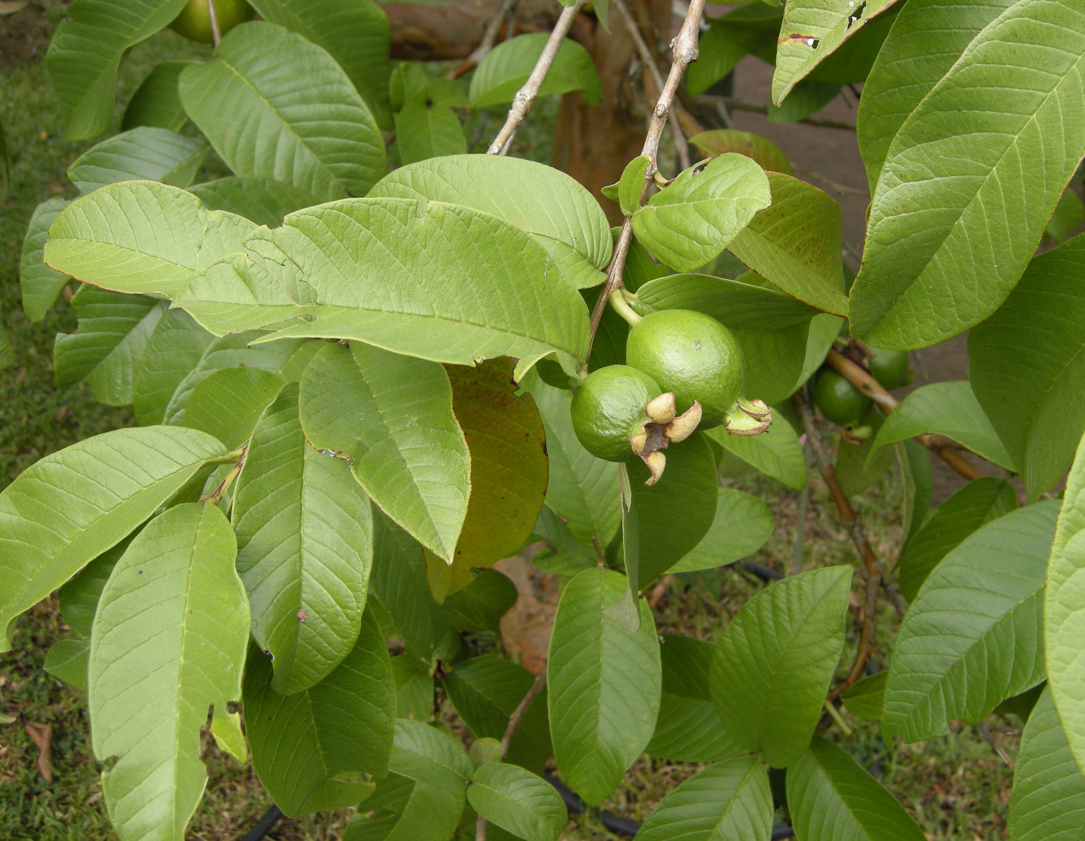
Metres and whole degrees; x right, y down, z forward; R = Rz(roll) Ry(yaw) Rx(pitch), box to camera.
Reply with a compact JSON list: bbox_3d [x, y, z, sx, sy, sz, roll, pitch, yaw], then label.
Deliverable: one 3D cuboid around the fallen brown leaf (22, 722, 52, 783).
[{"bbox_3d":[-0.601,0.395,1.350,0.036,0.025,0.085,-9,37,-12],"label":"fallen brown leaf"}]

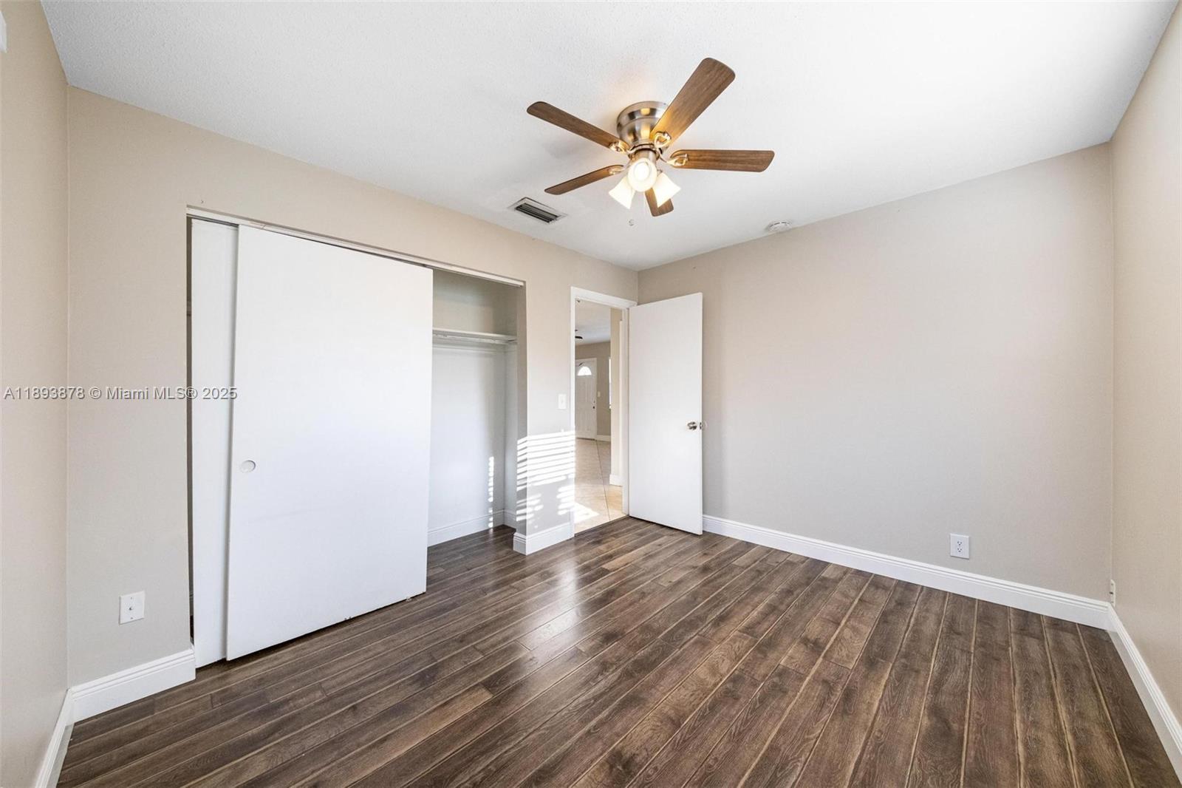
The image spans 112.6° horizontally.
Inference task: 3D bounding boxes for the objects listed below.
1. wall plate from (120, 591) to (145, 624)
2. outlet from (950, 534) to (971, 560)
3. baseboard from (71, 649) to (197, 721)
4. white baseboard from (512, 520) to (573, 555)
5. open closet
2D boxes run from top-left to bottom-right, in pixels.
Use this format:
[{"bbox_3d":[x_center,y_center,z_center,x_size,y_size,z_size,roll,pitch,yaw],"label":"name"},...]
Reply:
[{"bbox_3d":[-1.873,0.874,1.609,0.009,0.112,0.067,-1,0,45],"label":"wall plate"},{"bbox_3d":[2.200,0.910,2.348,0.085,0.134,0.010,-1,0,45],"label":"outlet"},{"bbox_3d":[-1.854,1.184,1.615,0.020,0.127,0.327,-1,0,45],"label":"baseboard"},{"bbox_3d":[-0.376,1.160,3.226,0.183,0.143,0.482,-1,0,45],"label":"white baseboard"},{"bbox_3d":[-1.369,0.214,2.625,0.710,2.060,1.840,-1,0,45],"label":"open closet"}]

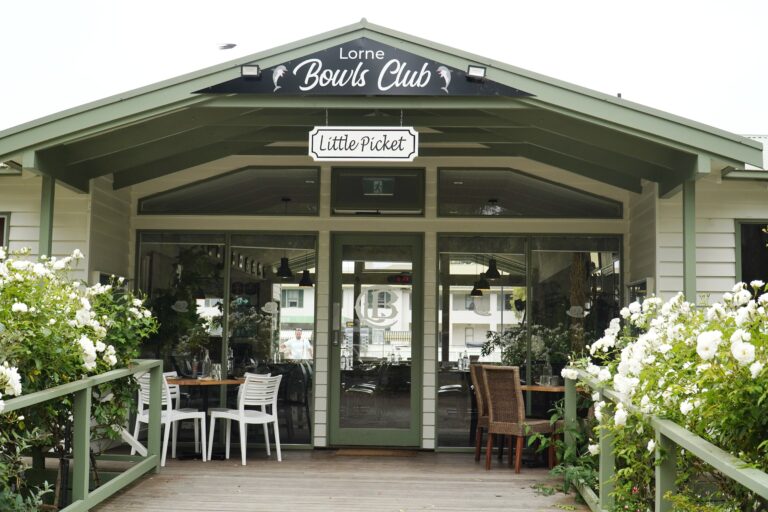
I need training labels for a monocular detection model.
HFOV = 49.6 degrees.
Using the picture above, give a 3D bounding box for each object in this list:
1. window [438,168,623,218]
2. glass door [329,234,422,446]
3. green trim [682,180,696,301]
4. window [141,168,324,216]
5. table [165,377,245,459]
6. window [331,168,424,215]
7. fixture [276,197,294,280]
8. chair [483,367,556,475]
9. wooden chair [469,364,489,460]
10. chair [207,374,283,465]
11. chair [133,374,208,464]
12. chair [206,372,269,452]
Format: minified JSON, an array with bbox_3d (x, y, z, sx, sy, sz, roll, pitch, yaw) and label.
[{"bbox_3d":[1.552,-0.673,8.834,1.965,0.554,0.080,1,-6,2],"label":"window"},{"bbox_3d":[-0.082,0.864,8.727,0.992,2.228,0.070,1,-6,2],"label":"glass door"},{"bbox_3d":[2.652,0.616,7.143,0.095,2.567,0.095,1,-6,2],"label":"green trim"},{"bbox_3d":[-1.670,-0.700,8.943,1.970,0.534,0.080,1,-6,2],"label":"window"},{"bbox_3d":[-1.713,1.553,7.958,1.000,0.740,1.000,1,-6,2],"label":"table"},{"bbox_3d":[-0.065,-0.685,8.888,1.016,0.541,0.080,1,-6,2],"label":"window"},{"bbox_3d":[-1.345,-0.236,11.417,0.225,1.134,0.225,1,-6,2],"label":"fixture"},{"bbox_3d":[1.230,1.453,7.580,0.440,0.950,0.600,-4,-8,39],"label":"chair"},{"bbox_3d":[1.201,1.486,7.905,0.600,0.950,0.440,6,-8,-43],"label":"wooden chair"},{"bbox_3d":[-1.286,1.505,7.771,0.540,0.810,0.470,-4,-7,37],"label":"chair"},{"bbox_3d":[-1.951,1.485,7.678,0.470,0.810,0.540,-4,-8,39],"label":"chair"},{"bbox_3d":[-1.426,1.545,8.175,0.540,0.810,0.470,7,-8,-44],"label":"chair"}]

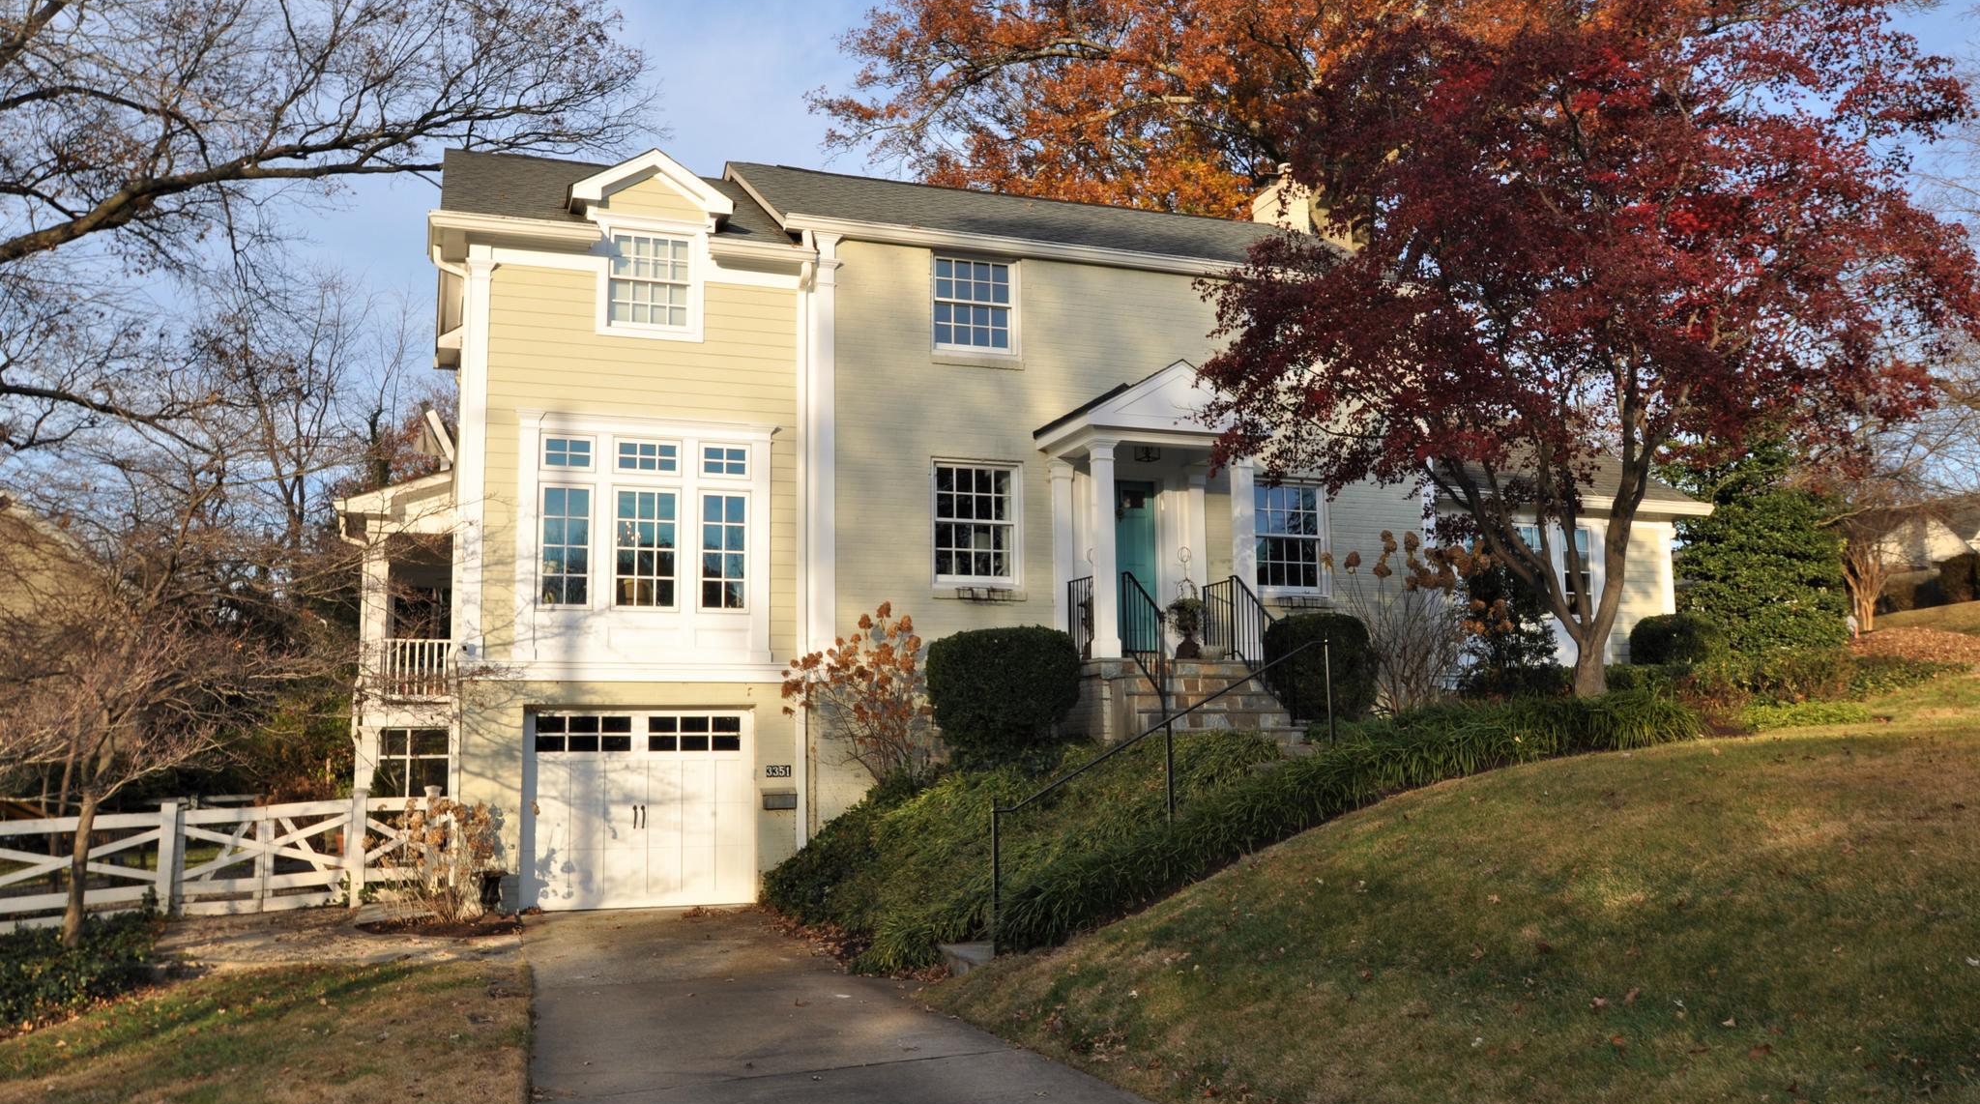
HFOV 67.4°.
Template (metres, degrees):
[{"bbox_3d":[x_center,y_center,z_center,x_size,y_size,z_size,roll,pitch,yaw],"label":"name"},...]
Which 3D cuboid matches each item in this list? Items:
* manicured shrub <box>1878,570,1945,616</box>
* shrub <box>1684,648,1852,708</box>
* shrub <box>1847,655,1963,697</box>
[{"bbox_3d":[23.562,1.080,37.843,1.477,1.182,1.379,2,-8,-20],"label":"manicured shrub"},{"bbox_3d":[10.350,1.687,19.682,1.773,0.808,1.182,2,-8,-20],"label":"shrub"},{"bbox_3d":[12.494,1.717,20.243,1.330,0.542,0.985,2,-8,-20],"label":"shrub"}]

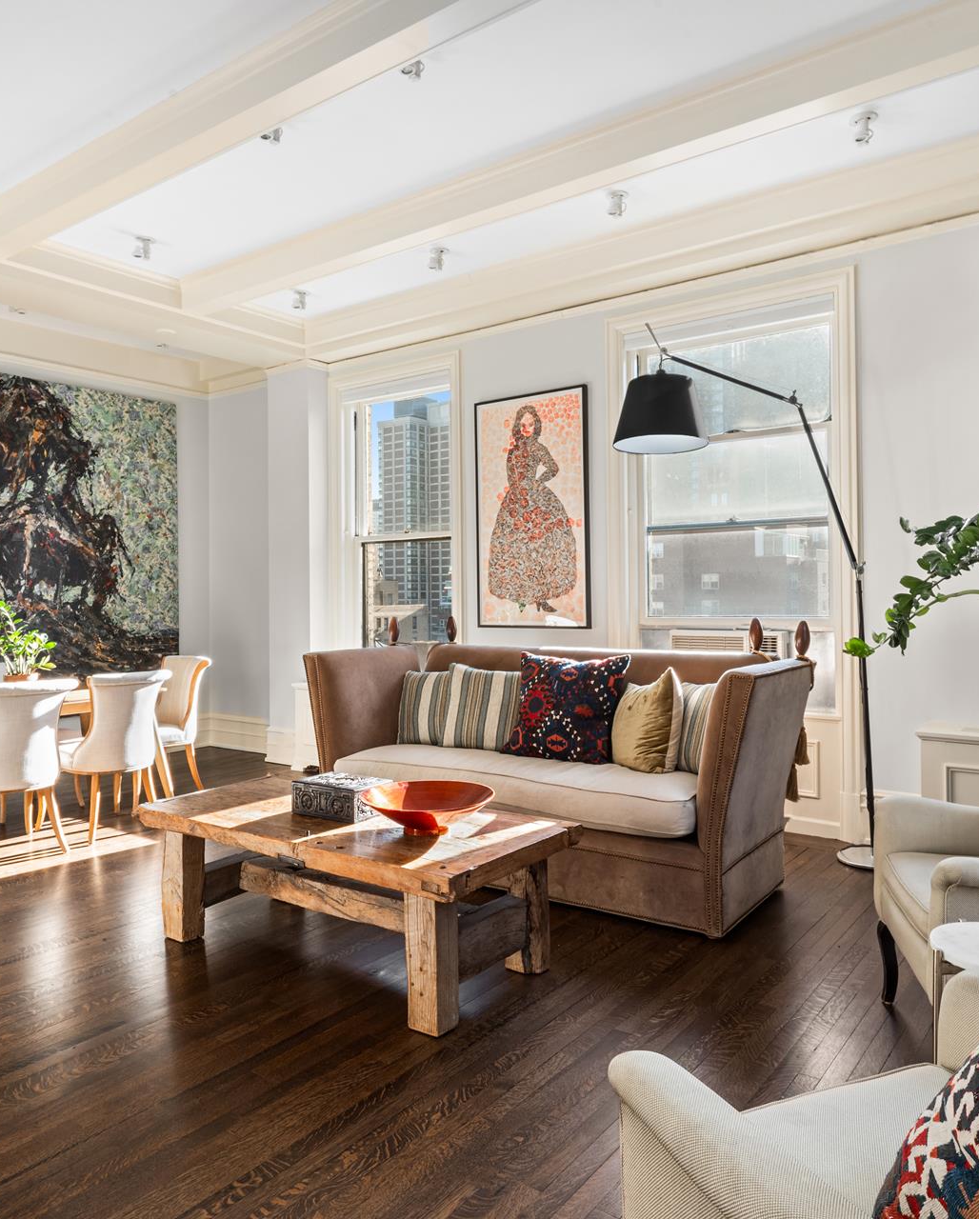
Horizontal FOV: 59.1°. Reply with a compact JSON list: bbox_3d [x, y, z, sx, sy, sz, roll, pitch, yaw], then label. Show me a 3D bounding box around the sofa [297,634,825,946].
[{"bbox_3d":[0.240,0.700,4.164,2.400,1.030,0.820,0,1,36],"label":"sofa"}]

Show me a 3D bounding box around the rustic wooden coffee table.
[{"bbox_3d":[-0.524,1.007,3.235,1.540,0.465,0.740,0,1,36],"label":"rustic wooden coffee table"}]

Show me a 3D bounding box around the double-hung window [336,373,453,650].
[{"bbox_3d":[-0.676,-0.554,6.267,1.070,2.120,0.120,0,1,36],"label":"double-hung window"}]

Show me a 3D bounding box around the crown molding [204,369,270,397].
[{"bbox_3d":[-2.059,-1.873,7.144,0.850,0.150,0.080,0,1,36],"label":"crown molding"}]

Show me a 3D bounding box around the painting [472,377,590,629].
[{"bbox_3d":[0.247,-0.629,5.507,0.865,1.510,0.040,0,1,36],"label":"painting"}]

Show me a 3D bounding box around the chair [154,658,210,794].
[{"bbox_3d":[-2.169,0.773,5.501,0.500,0.885,0.600,0,1,36],"label":"chair"}]

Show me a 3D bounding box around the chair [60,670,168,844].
[{"bbox_3d":[-2.110,0.780,4.791,0.570,0.890,0.500,0,1,36],"label":"chair"}]

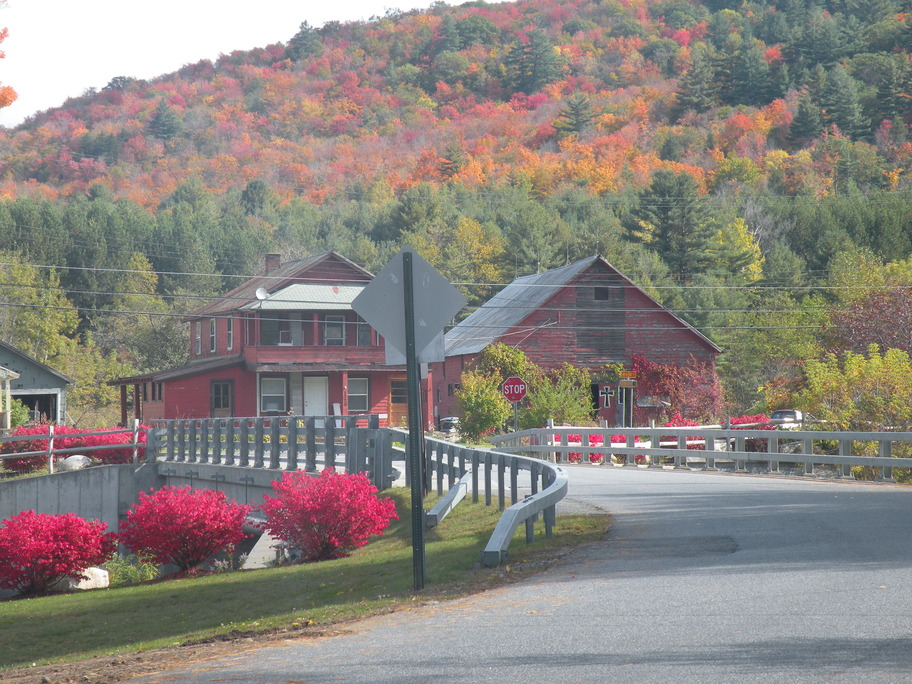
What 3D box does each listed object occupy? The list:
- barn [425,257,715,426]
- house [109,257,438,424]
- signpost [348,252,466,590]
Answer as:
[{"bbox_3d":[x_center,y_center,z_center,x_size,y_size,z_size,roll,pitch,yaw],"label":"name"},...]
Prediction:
[{"bbox_3d":[4.420,0.560,150.800,10.200,7.700,20.500,0,-1,-8],"label":"barn"},{"bbox_3d":[-7.840,0.180,138.800,10.800,7.400,13.800,0,-1,-14],"label":"house"},{"bbox_3d":[-0.377,0.674,30.380,1.035,3.070,0.090,-2,-1,0],"label":"signpost"}]

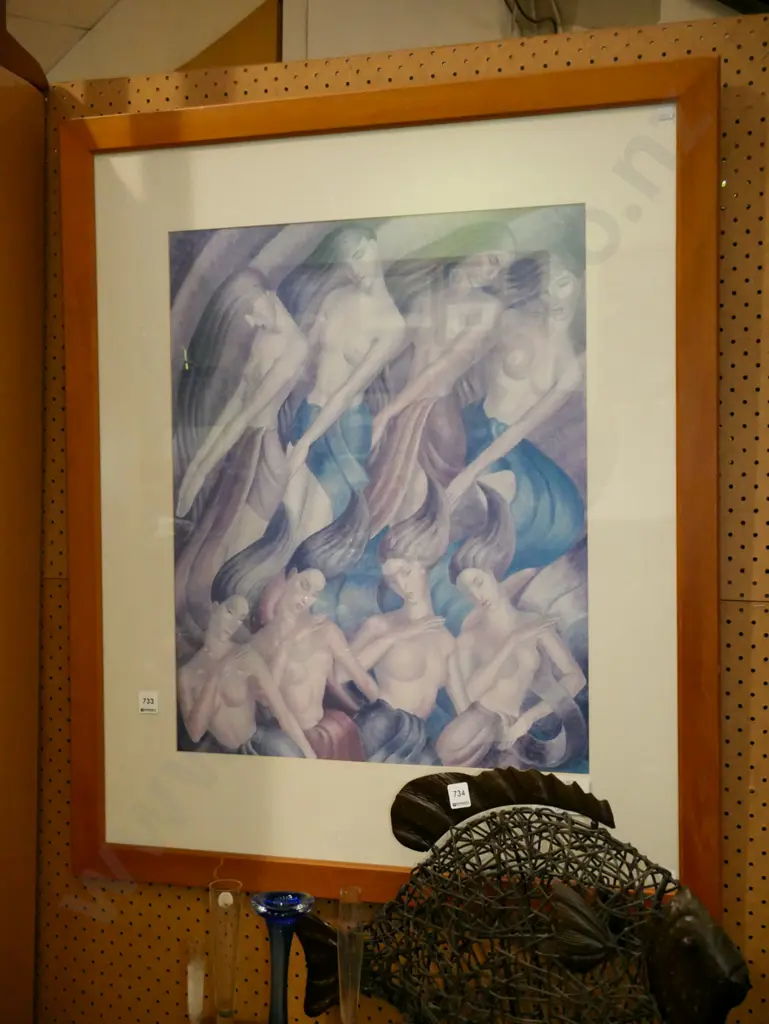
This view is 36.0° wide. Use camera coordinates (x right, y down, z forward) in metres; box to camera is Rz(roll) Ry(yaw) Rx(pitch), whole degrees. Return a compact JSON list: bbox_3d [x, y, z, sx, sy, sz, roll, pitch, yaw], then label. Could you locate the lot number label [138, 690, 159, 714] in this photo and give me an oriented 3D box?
[{"bbox_3d":[-0.284,0.229,1.426,0.025,0.027,0.001,0,2,15],"label":"lot number label"}]

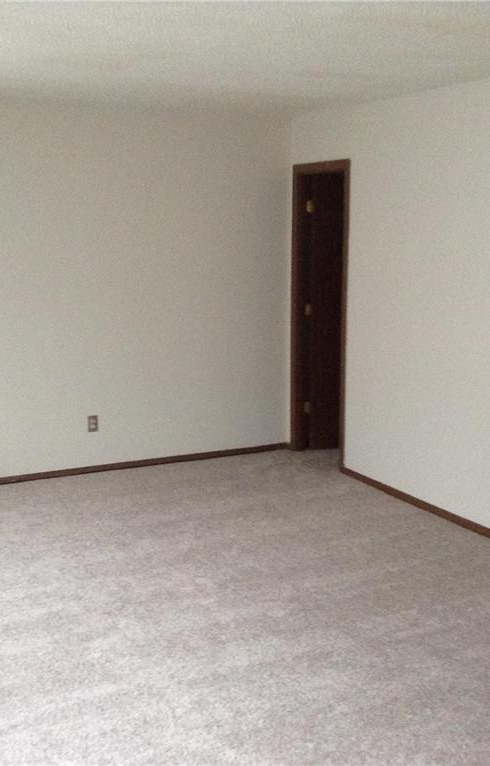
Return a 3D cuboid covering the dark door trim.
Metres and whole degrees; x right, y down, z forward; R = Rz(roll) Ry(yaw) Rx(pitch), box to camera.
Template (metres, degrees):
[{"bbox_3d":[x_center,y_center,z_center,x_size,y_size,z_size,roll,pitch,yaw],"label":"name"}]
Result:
[{"bbox_3d":[0.565,-0.478,6.878,0.130,2.100,0.750,-5,11,-26],"label":"dark door trim"}]

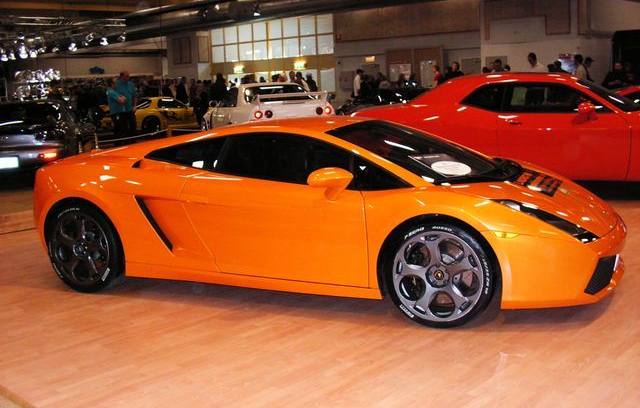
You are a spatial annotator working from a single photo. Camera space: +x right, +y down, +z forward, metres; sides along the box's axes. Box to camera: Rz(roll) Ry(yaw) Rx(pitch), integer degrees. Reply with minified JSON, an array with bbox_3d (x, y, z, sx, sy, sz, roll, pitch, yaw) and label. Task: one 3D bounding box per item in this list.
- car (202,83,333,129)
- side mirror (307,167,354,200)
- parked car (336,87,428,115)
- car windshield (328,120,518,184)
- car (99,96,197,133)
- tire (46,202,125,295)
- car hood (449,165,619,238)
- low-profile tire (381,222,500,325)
[{"bbox_3d":[-1.202,-1.752,14.725,1.800,1.360,4.650,-6,10,-19],"label":"car"},{"bbox_3d":[0.073,-0.106,3.995,0.200,0.200,0.240,2,11,25],"label":"side mirror"},{"bbox_3d":[2.264,-1.859,14.917,4.400,1.240,1.800,-11,13,-41],"label":"parked car"},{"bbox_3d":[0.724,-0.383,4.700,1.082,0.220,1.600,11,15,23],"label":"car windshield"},{"bbox_3d":[-5.370,-2.921,23.398,1.760,1.220,4.290,3,11,32],"label":"car"},{"bbox_3d":[-1.622,0.296,5.051,0.660,0.656,0.290,2,11,25],"label":"tire"},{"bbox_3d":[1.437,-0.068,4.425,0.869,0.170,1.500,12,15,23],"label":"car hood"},{"bbox_3d":[0.692,0.377,3.958,0.645,0.645,0.235,2,11,25],"label":"low-profile tire"}]

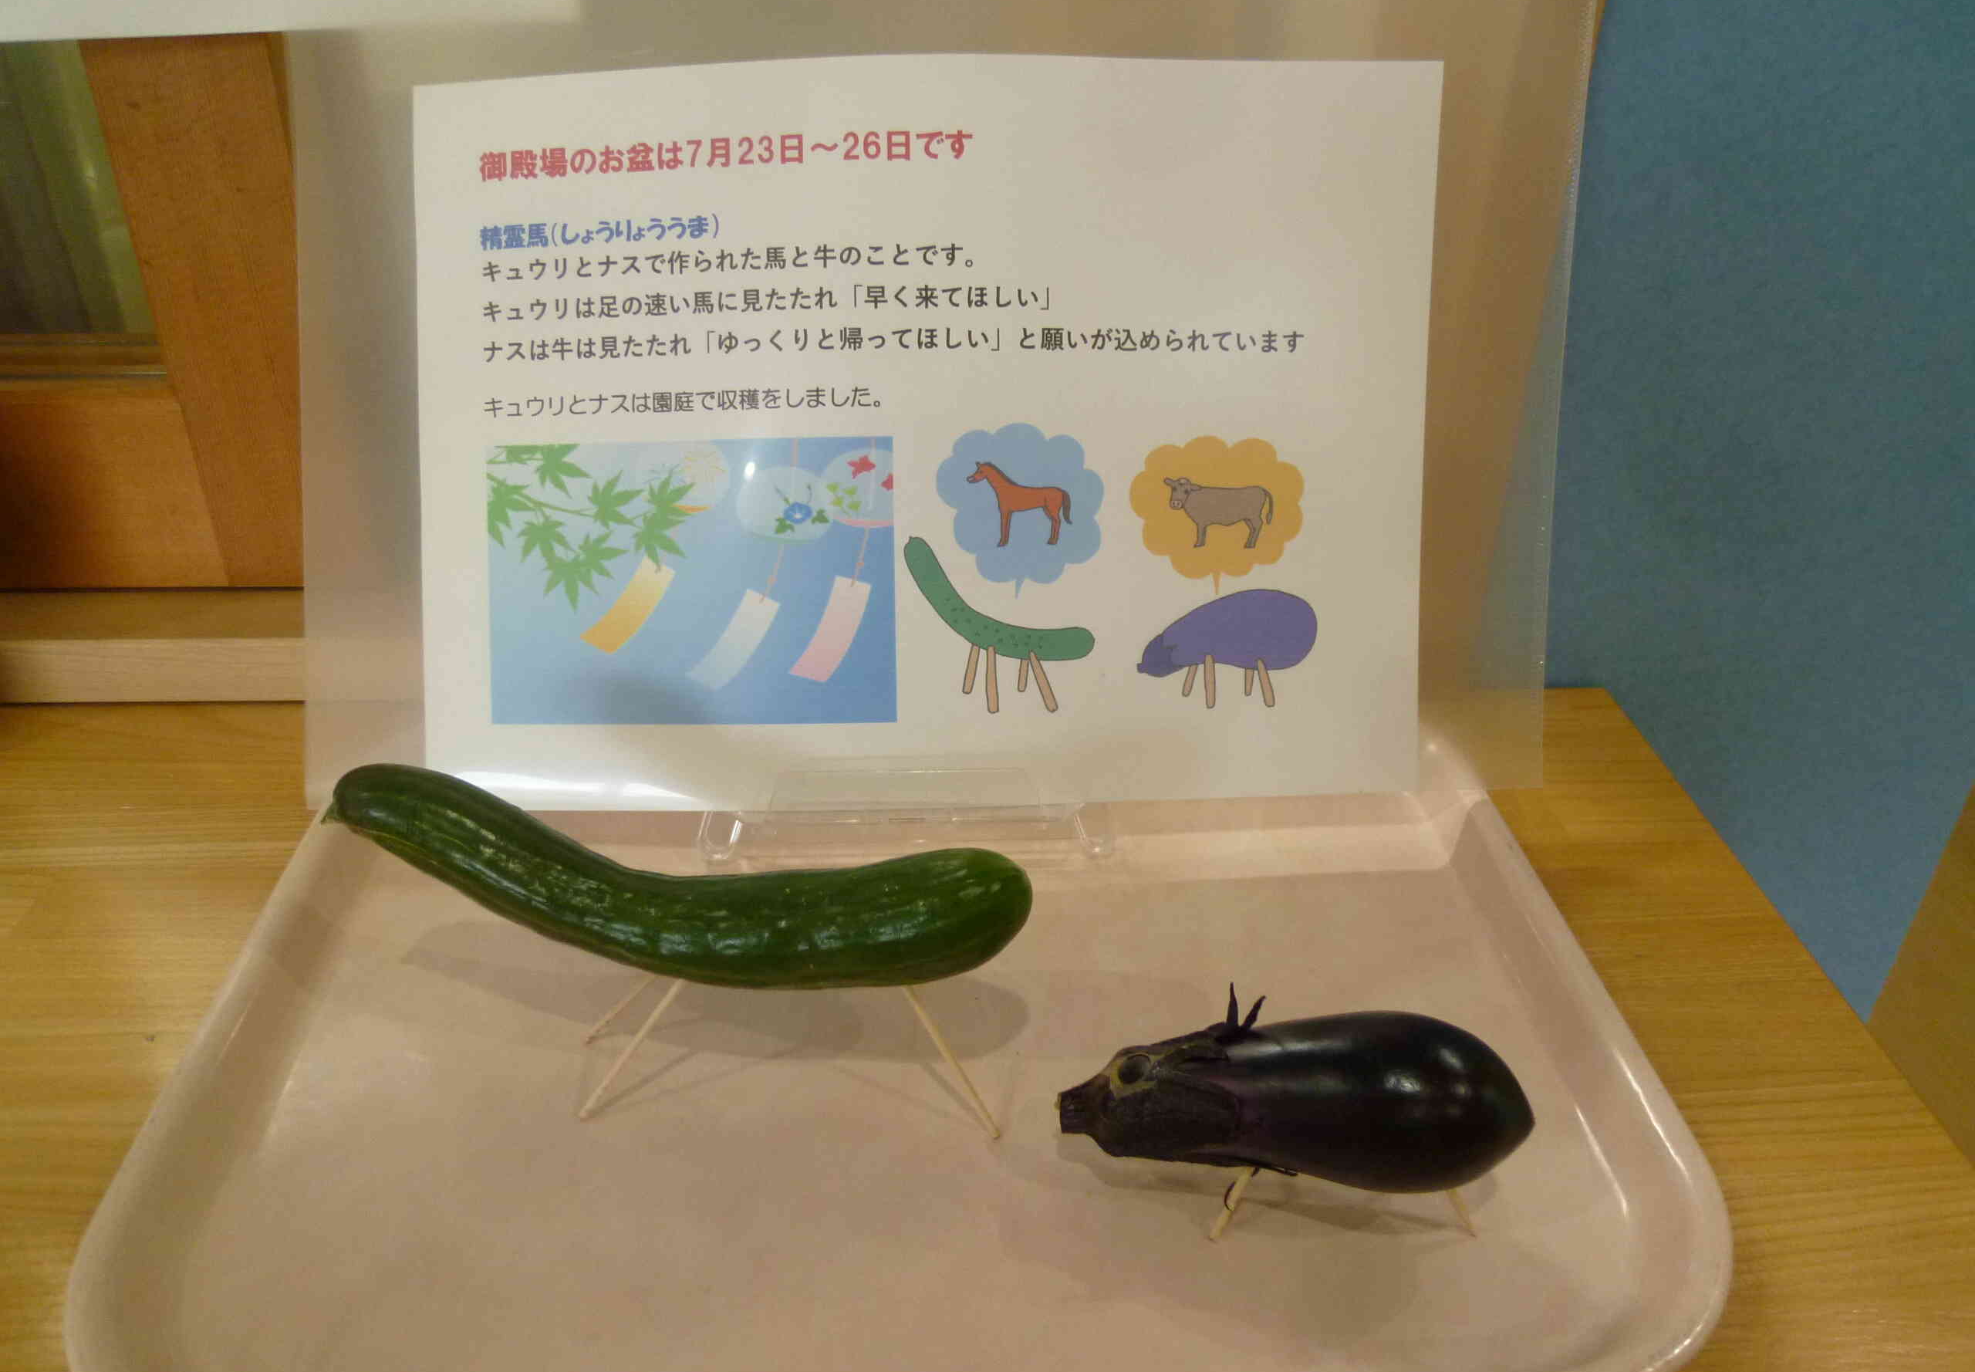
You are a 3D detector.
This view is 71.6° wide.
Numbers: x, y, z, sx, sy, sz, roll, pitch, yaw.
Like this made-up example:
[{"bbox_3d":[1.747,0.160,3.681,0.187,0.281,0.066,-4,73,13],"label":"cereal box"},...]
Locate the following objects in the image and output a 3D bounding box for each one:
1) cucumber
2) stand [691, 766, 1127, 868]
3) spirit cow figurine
[{"bbox_3d":[-0.071,0.045,0.318,0.163,0.057,0.030,2,32,2],"label":"cucumber"},{"bbox_3d":[-0.024,0.018,0.432,0.129,0.054,0.062,0,32,-2],"label":"stand"},{"bbox_3d":[0.071,0.092,0.308,0.110,0.070,0.042,0,32,-1],"label":"spirit cow figurine"}]

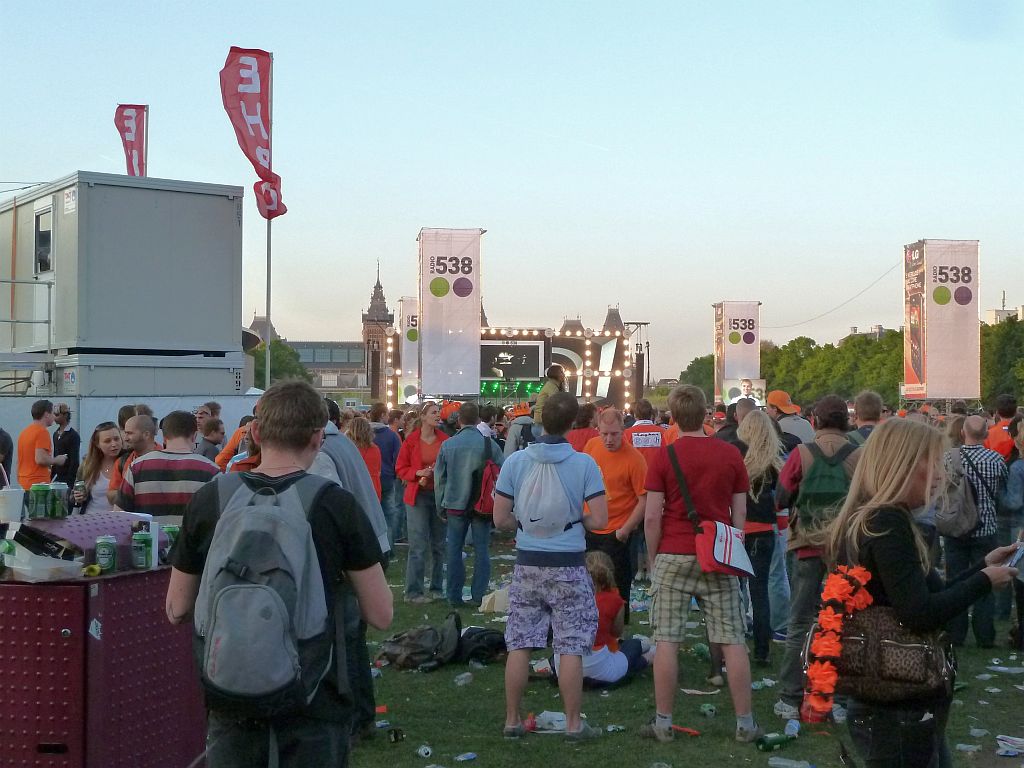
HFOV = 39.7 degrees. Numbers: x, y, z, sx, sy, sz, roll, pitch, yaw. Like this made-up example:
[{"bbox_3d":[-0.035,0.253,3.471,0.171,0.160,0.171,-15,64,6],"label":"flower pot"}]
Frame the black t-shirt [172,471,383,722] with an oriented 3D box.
[{"bbox_3d":[-0.608,0.551,3.680,0.520,0.630,0.310,0,-1,6],"label":"black t-shirt"}]

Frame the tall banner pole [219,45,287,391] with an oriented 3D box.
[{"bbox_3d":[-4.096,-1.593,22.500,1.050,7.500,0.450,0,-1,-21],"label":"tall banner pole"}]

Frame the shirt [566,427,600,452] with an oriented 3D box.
[{"bbox_3d":[0.638,0.706,12.000,0.480,0.680,0.280,0,-1,3],"label":"shirt"}]

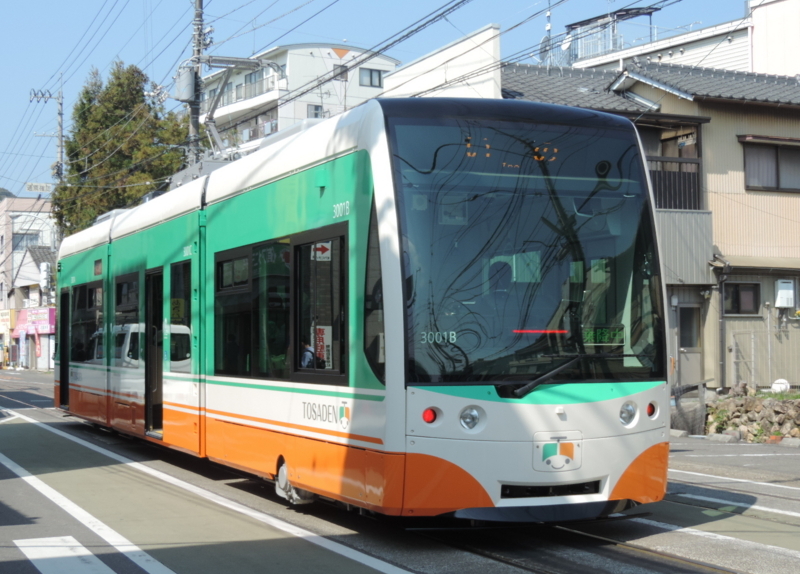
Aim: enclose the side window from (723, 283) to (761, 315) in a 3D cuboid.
[{"bbox_3d":[6.422,0.234,26.000,0.860,0.630,0.100,0,-2,-24],"label":"side window"}]

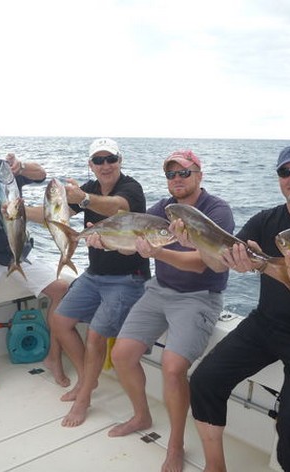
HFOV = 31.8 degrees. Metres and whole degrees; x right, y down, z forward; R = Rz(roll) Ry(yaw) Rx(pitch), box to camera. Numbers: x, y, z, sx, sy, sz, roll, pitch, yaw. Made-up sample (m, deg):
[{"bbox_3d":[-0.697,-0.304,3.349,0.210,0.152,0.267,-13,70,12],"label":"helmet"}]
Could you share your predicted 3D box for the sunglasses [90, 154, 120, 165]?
[{"bbox_3d":[-0.219,-0.422,2.830,0.148,0.050,0.150,-4,11,2],"label":"sunglasses"}]

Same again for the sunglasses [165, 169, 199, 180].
[{"bbox_3d":[0.184,-0.302,2.500,0.148,0.050,0.150,7,12,29],"label":"sunglasses"}]

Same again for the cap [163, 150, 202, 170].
[{"bbox_3d":[0.185,-0.373,2.520,0.175,0.130,0.250,7,12,30],"label":"cap"}]

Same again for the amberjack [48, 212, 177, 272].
[{"bbox_3d":[-0.137,0.015,2.220,0.560,0.170,0.090,3,14,12],"label":"amberjack"}]

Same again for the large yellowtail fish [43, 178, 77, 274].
[{"bbox_3d":[-0.420,-0.042,2.500,0.135,0.480,0.080,-9,10,-7],"label":"large yellowtail fish"}]

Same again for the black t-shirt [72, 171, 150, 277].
[{"bbox_3d":[-0.199,-0.053,2.860,0.440,0.580,0.320,3,11,11],"label":"black t-shirt"}]

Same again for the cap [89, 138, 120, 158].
[{"bbox_3d":[-0.225,-0.483,2.830,0.175,0.130,0.250,-2,11,2],"label":"cap"}]

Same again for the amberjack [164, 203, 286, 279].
[{"bbox_3d":[0.302,0.031,1.840,0.540,0.145,0.095,28,30,15],"label":"amberjack"}]

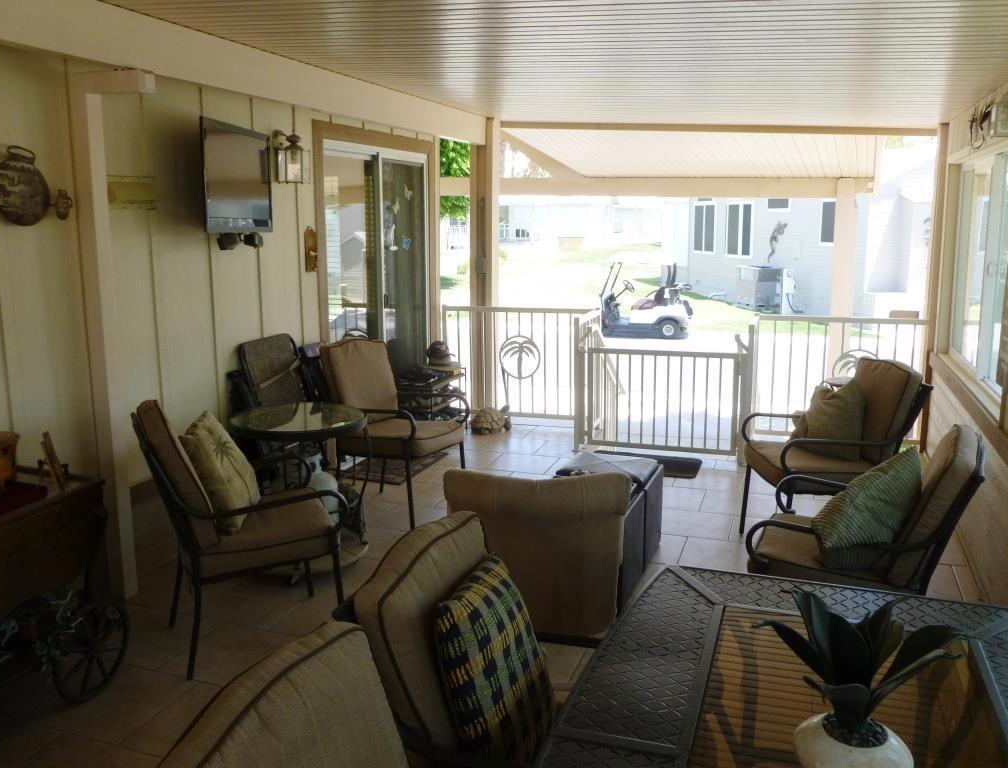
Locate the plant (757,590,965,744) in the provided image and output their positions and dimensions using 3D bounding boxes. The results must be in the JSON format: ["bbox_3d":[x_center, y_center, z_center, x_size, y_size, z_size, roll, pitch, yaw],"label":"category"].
[{"bbox_3d":[0.509,0.398,1.182,0.302,0.217,0.256,0,10,0],"label":"plant"}]

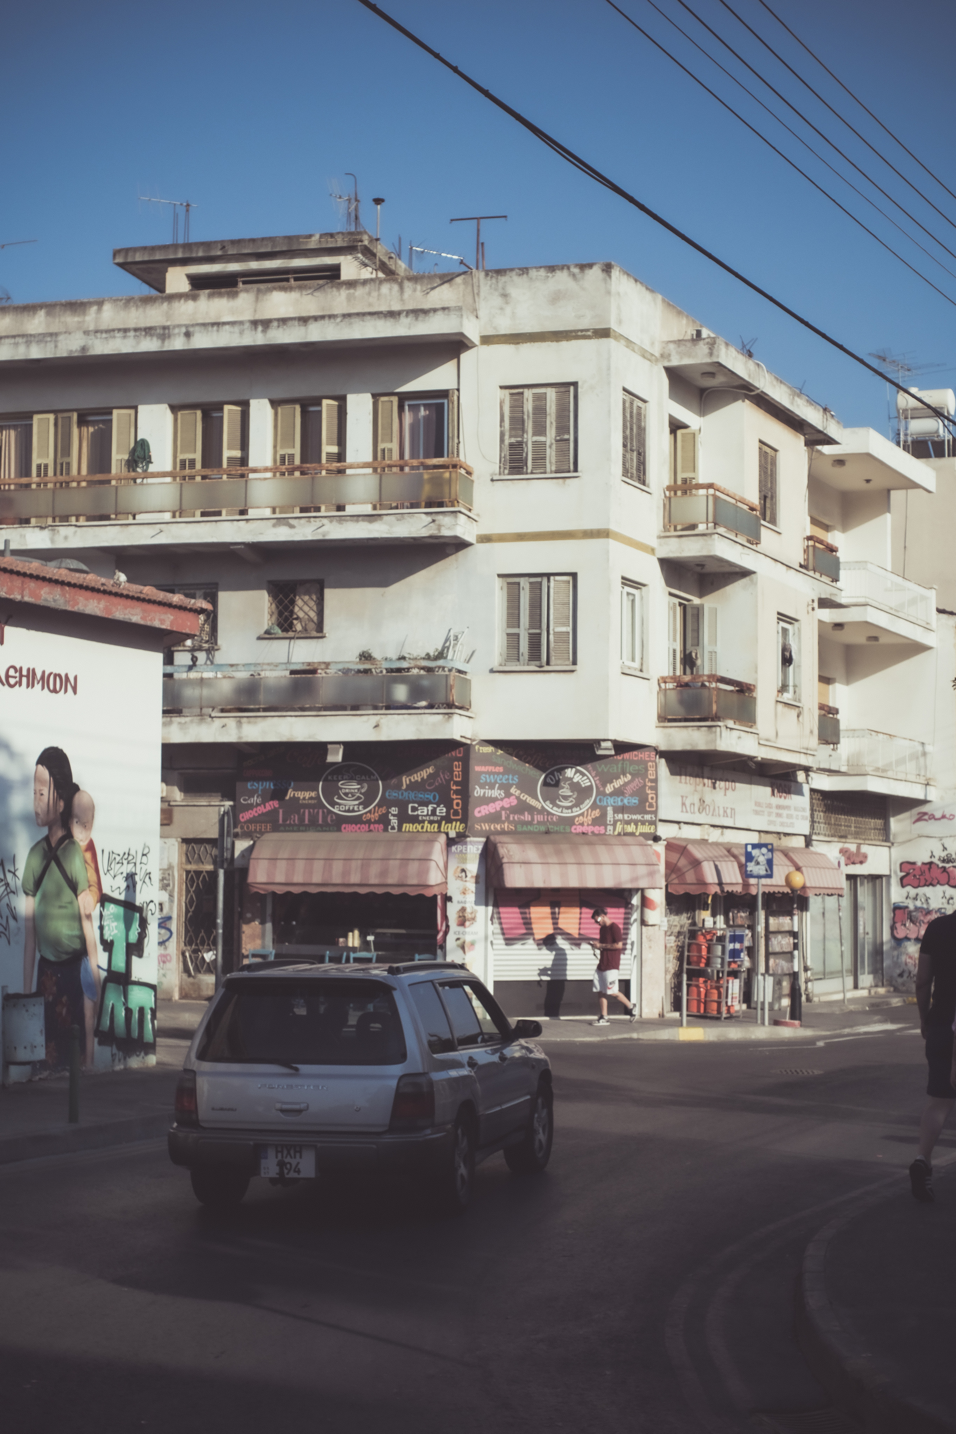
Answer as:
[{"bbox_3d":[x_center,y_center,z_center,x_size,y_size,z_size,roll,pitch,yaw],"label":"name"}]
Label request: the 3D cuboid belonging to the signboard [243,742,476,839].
[{"bbox_3d":[-2.024,1.158,26.483,3.856,1.470,0.060,-1,-6,12],"label":"signboard"}]

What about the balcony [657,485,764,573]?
[{"bbox_3d":[3.967,-3.121,28.302,0.875,1.198,2.260,-3,-7,32],"label":"balcony"}]

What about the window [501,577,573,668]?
[{"bbox_3d":[0.944,-1.518,26.211,1.236,1.460,0.140,-1,-6,12],"label":"window"}]

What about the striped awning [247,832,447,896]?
[{"bbox_3d":[-2.025,2.273,25.986,2.960,0.961,0.800,-1,-6,12],"label":"striped awning"}]

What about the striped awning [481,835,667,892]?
[{"bbox_3d":[1.483,2.184,25.173,2.594,0.784,0.580,3,-6,-20],"label":"striped awning"}]

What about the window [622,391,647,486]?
[{"bbox_3d":[2.489,-4.439,26.954,0.140,1.472,0.900,-3,-7,32],"label":"window"}]

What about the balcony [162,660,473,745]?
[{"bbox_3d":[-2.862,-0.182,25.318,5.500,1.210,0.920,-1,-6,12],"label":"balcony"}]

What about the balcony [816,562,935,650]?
[{"bbox_3d":[7.538,-2.142,33.052,1.660,1.196,4.176,-3,-7,33],"label":"balcony"}]

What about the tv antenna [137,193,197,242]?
[{"bbox_3d":[-5.585,-8.947,30.105,1.050,1.064,0.450,3,-6,-22],"label":"tv antenna"}]

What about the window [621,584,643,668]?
[{"bbox_3d":[2.312,-1.362,25.610,0.140,1.290,0.930,-3,-7,31],"label":"window"}]

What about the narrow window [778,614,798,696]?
[{"bbox_3d":[5.504,-1.022,29.867,0.140,1.498,1.087,-3,-7,32],"label":"narrow window"}]

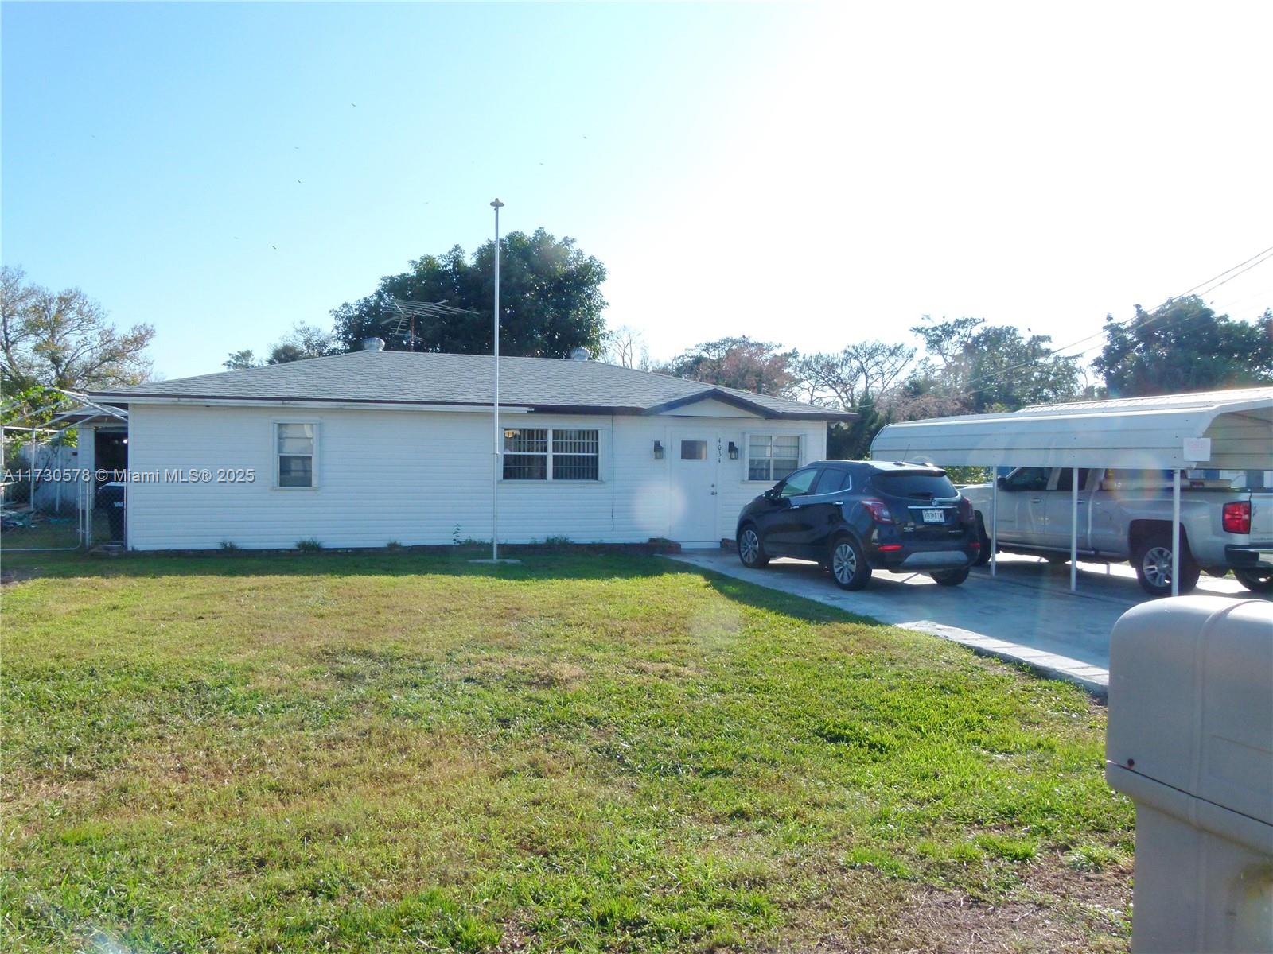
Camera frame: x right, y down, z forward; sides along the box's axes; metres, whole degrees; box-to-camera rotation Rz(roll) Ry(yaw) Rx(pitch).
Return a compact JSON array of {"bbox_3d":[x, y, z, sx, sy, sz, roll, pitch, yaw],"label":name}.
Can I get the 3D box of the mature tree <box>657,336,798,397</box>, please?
[{"bbox_3d":[4.504,-3.107,46.075,7.066,7.871,6.500,1,1,0],"label":"mature tree"}]

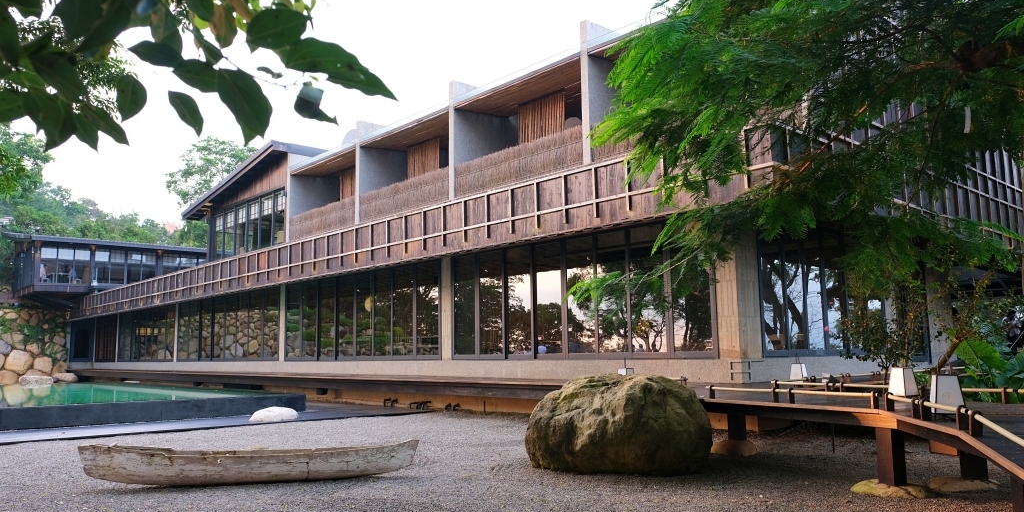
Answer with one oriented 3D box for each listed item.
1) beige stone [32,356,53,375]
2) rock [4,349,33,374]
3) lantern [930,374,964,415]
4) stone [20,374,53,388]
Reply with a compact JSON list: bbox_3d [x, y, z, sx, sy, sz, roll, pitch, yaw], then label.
[{"bbox_3d":[-32.036,7.514,50.500,1.150,1.270,1.000,6,-10,-42],"label":"beige stone"},{"bbox_3d":[-32.876,7.102,49.300,1.650,1.600,1.300,6,-10,-42],"label":"rock"},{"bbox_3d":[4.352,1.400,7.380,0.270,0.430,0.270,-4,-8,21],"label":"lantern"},{"bbox_3d":[-28.037,7.384,43.500,1.650,0.600,0.900,6,-10,-42],"label":"stone"}]

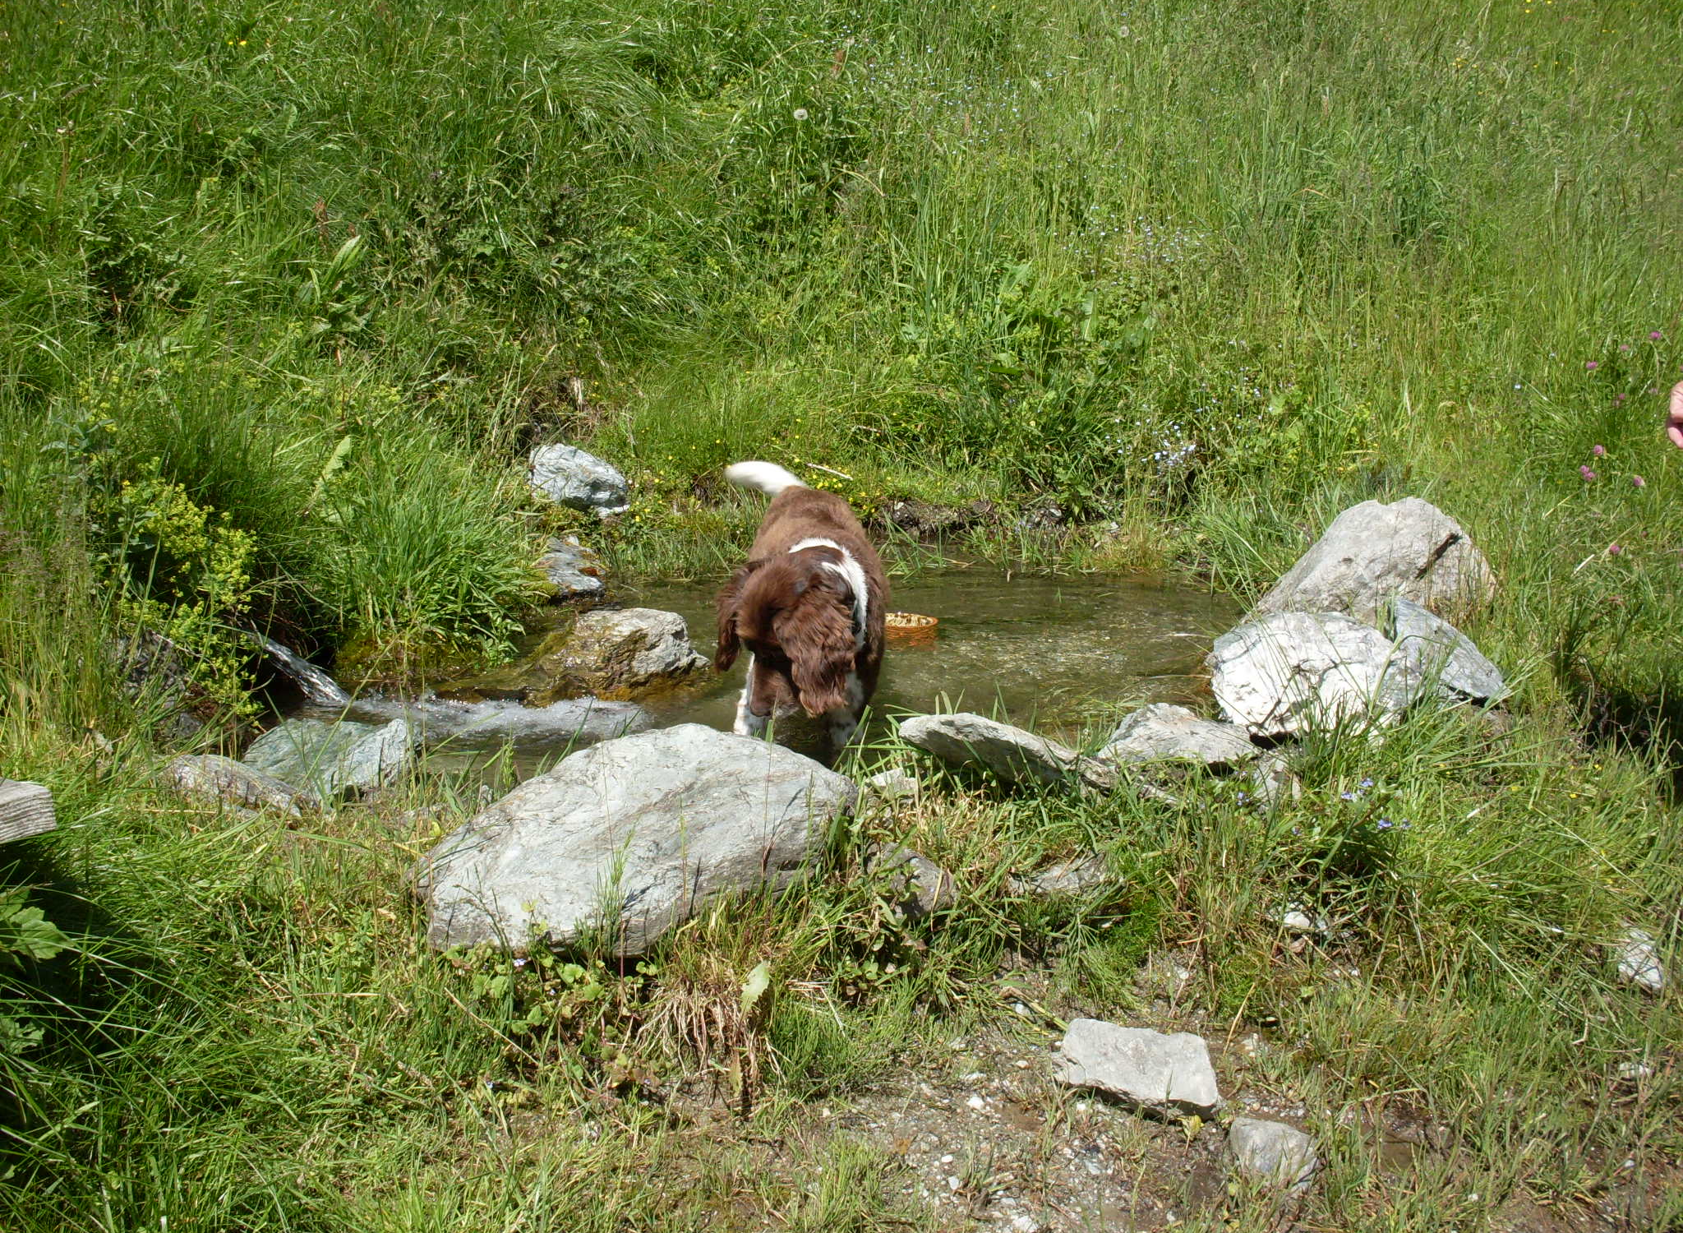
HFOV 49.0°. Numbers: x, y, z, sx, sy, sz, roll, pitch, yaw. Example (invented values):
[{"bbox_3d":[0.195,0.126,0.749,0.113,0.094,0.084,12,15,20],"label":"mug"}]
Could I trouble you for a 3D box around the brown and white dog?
[{"bbox_3d":[-0.076,0.039,3.500,0.310,0.530,0.880,0,15,0],"label":"brown and white dog"}]

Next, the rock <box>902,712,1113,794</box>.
[{"bbox_3d":[0.293,0.242,3.250,0.380,0.130,0.190,0,15,0],"label":"rock"}]

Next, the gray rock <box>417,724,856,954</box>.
[{"bbox_3d":[-0.330,0.355,2.980,0.630,0.220,0.400,-5,18,-17],"label":"gray rock"}]

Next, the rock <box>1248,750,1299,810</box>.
[{"bbox_3d":[0.771,0.295,3.300,0.090,0.090,0.080,0,17,0],"label":"rock"}]

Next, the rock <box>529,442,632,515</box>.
[{"bbox_3d":[-0.689,-0.361,4.850,0.270,0.160,0.200,0,15,0],"label":"rock"}]

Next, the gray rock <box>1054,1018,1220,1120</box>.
[{"bbox_3d":[0.415,0.637,2.600,0.215,0.075,0.150,4,18,14],"label":"gray rock"}]

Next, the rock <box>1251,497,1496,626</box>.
[{"bbox_3d":[1.183,-0.106,4.100,0.500,0.270,0.330,-1,17,-3],"label":"rock"}]

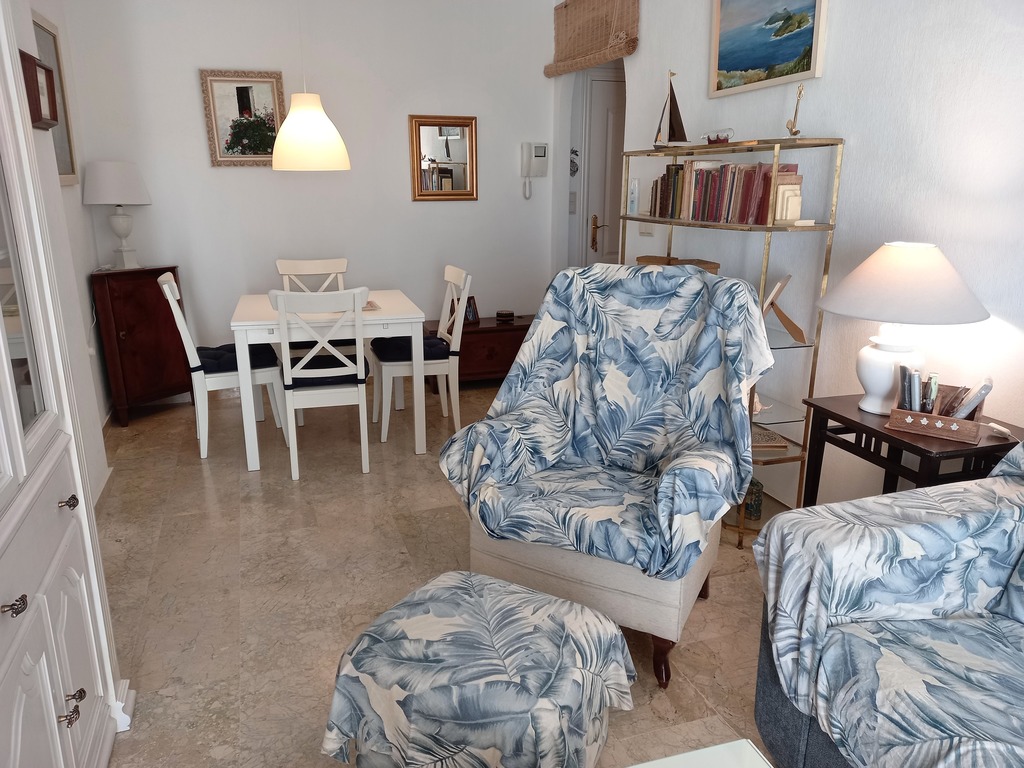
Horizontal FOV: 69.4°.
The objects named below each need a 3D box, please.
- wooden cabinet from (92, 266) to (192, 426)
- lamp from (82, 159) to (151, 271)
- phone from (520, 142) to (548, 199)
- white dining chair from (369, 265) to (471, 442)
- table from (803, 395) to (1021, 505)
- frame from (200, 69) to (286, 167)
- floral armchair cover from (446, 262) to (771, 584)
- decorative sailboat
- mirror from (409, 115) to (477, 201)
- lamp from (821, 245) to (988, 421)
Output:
[{"bbox_3d":[-2.294,-0.252,4.465,0.380,0.880,0.580,7,16,24],"label":"wooden cabinet"},{"bbox_3d":[-2.224,-0.950,4.197,0.391,0.605,0.391,7,16,24],"label":"lamp"},{"bbox_3d":[0.159,-1.498,5.209,0.190,0.386,0.060,-5,15,-19],"label":"phone"},{"bbox_3d":[-0.513,-0.185,4.167,0.520,0.910,0.430,-4,16,-15],"label":"white dining chair"},{"bbox_3d":[1.276,0.425,2.421,0.435,0.660,0.530,-5,16,-18],"label":"table"},{"bbox_3d":[-1.679,-1.667,4.669,0.476,0.576,0.040,-5,18,-19],"label":"frame"},{"bbox_3d":[0.336,0.042,2.386,0.870,0.790,0.800,9,17,29],"label":"floral armchair cover"},{"bbox_3d":[0.724,-1.209,3.297,0.065,0.352,0.270,-6,16,-23],"label":"decorative sailboat"},{"bbox_3d":[-0.467,-1.562,5.141,0.479,0.564,0.035,-5,17,-18],"label":"mirror"},{"bbox_3d":[1.175,-0.170,2.243,0.464,0.510,0.464,5,15,18],"label":"lamp"}]

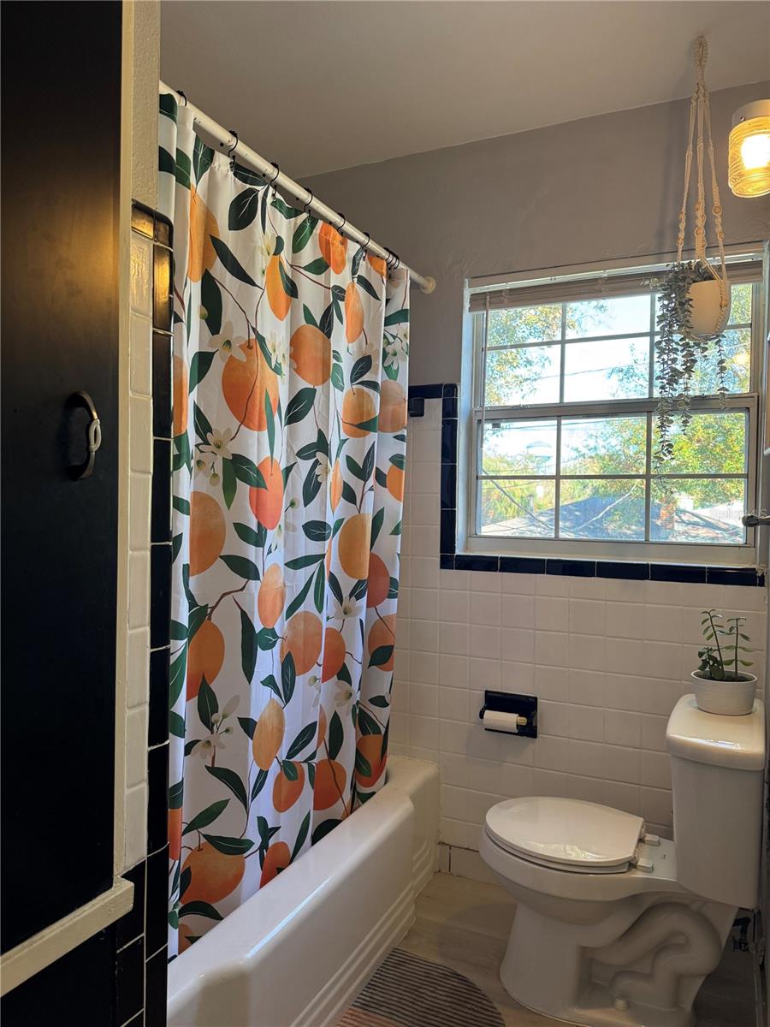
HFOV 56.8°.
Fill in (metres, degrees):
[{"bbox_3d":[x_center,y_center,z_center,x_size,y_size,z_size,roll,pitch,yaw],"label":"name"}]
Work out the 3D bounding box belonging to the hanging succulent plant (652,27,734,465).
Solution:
[{"bbox_3d":[0.786,-0.668,1.814,0.180,1.094,0.165,1,1,26],"label":"hanging succulent plant"}]

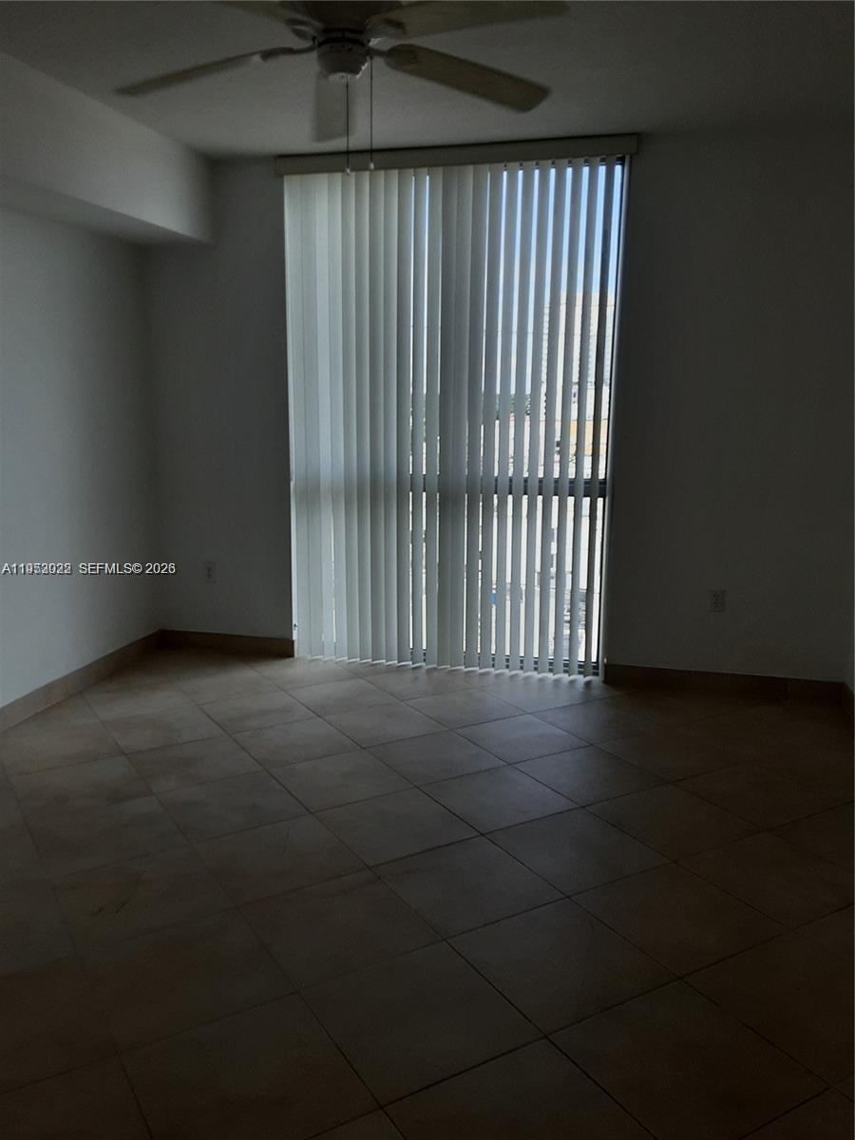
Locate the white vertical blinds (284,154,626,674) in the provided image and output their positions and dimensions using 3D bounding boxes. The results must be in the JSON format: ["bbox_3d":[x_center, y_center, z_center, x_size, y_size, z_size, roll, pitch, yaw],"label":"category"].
[{"bbox_3d":[0.093,-0.781,4.834,1.787,2.690,0.090,3,11,13],"label":"white vertical blinds"}]

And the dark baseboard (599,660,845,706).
[{"bbox_3d":[1.565,0.607,4.738,1.216,0.104,0.015,3,11,13],"label":"dark baseboard"}]

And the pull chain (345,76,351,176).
[{"bbox_3d":[-0.225,-1.246,2.502,0.012,0.253,0.012,3,11,13],"label":"pull chain"}]

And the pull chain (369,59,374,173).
[{"bbox_3d":[-0.156,-1.274,2.486,0.012,0.300,0.012,3,11,13],"label":"pull chain"}]

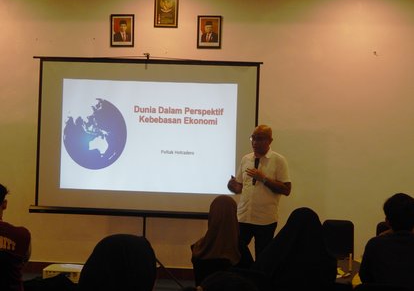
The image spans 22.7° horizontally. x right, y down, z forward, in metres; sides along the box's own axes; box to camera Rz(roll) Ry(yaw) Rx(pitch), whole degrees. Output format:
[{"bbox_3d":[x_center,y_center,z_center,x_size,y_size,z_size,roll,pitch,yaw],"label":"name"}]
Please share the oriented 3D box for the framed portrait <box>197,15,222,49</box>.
[{"bbox_3d":[0.025,-1.203,10.930,0.260,0.355,0.025,2,0,5],"label":"framed portrait"}]

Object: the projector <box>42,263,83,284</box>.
[{"bbox_3d":[-0.979,0.905,7.250,0.300,0.090,0.235,2,6,6],"label":"projector"}]

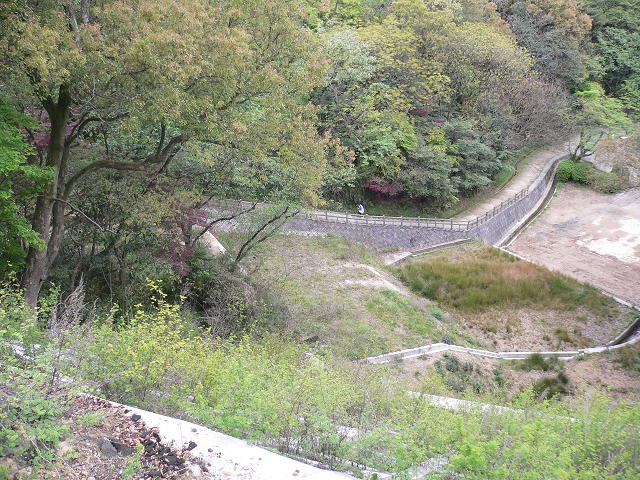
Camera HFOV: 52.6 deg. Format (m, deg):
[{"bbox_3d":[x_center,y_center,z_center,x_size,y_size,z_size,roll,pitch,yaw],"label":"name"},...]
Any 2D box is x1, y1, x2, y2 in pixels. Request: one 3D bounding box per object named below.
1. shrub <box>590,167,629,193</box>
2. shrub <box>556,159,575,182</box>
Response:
[{"bbox_3d":[32.032,-6.639,71.600,4.100,2.400,3.200,4,17,12],"label":"shrub"},{"bbox_3d":[29.213,-8.270,77.000,2.100,2.500,2.100,3,17,10],"label":"shrub"}]

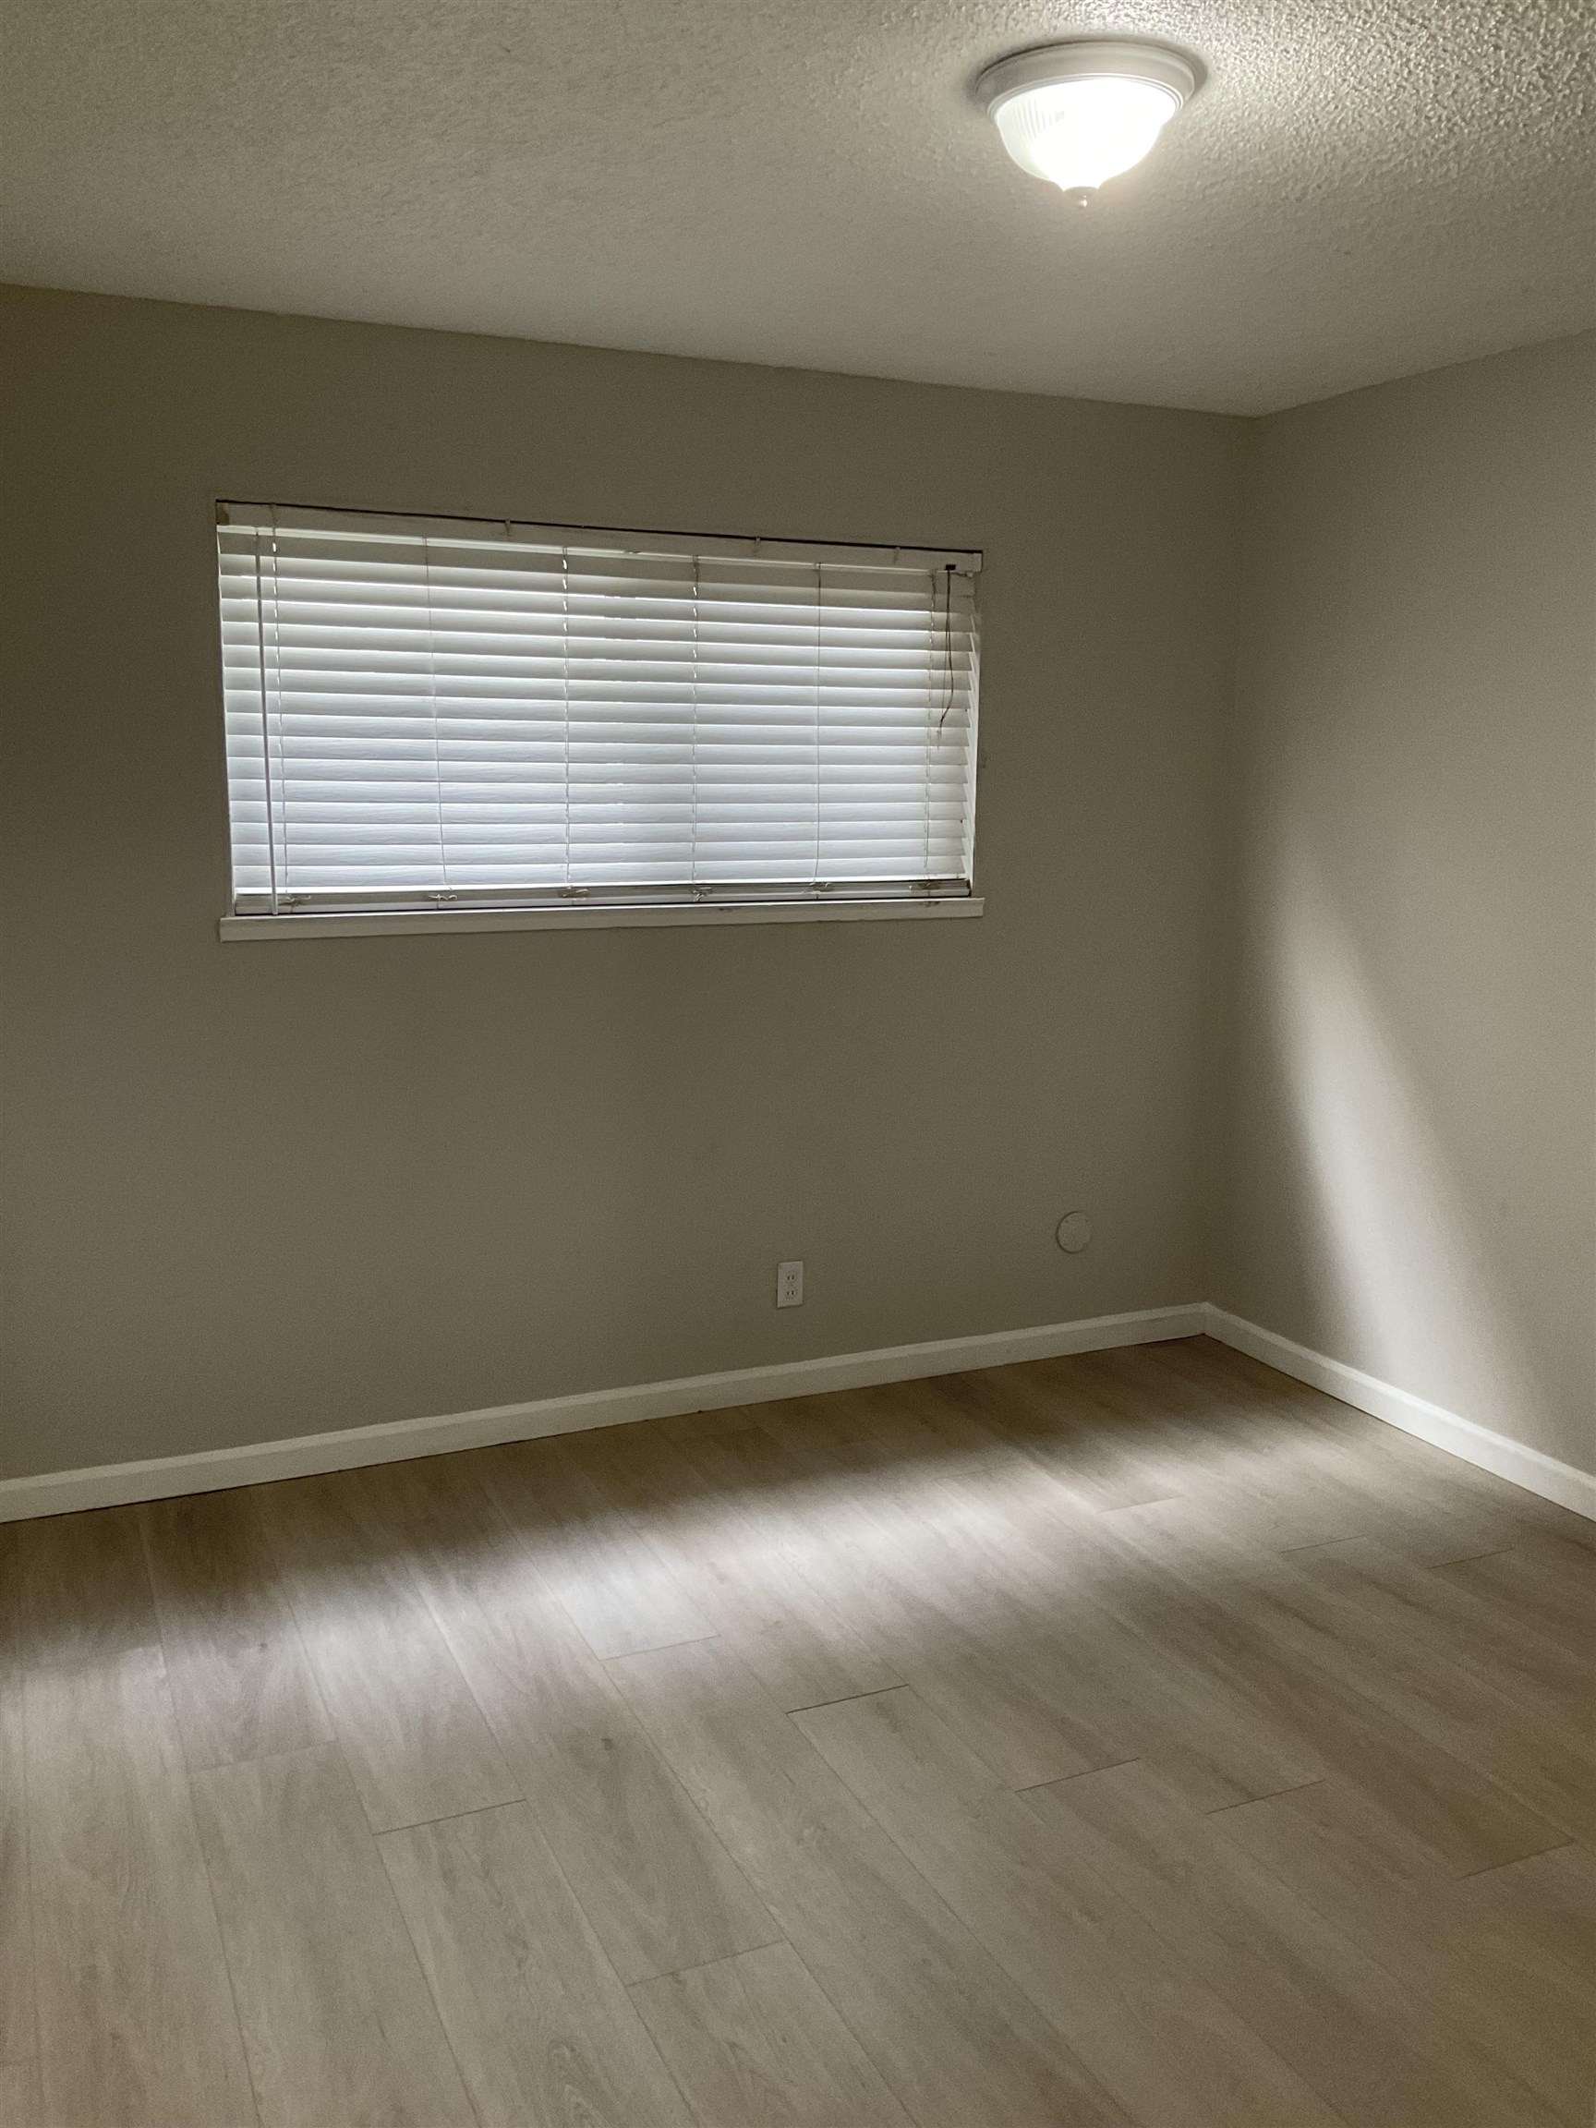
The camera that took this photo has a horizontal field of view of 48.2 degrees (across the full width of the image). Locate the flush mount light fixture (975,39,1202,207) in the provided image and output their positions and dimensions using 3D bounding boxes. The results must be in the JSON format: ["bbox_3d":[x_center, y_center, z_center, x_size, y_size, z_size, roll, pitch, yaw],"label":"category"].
[{"bbox_3d":[0.359,-1.161,2.251,0.275,0.152,0.275,1,10,0],"label":"flush mount light fixture"}]

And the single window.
[{"bbox_3d":[-0.368,-0.754,3.977,1.755,0.845,0.100,-4,11,-25],"label":"single window"}]

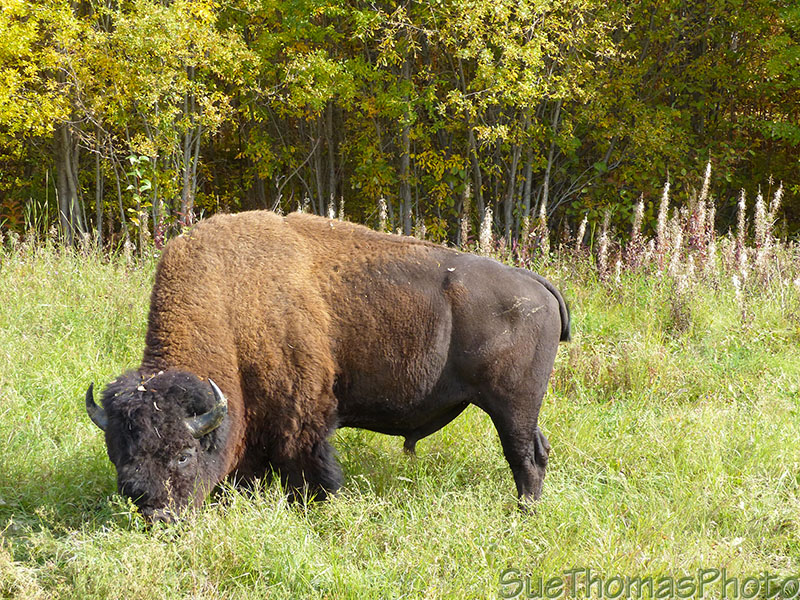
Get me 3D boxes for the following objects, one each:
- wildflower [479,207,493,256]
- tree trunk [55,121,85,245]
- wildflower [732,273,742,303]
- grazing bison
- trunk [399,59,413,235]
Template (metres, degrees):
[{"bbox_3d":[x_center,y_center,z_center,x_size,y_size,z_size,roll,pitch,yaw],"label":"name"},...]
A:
[{"bbox_3d":[0.793,-0.635,28.500,0.130,0.470,0.130,0,5,0],"label":"wildflower"},{"bbox_3d":[-3.441,-1.223,32.000,0.300,1.320,0.260,0,5,0],"label":"tree trunk"},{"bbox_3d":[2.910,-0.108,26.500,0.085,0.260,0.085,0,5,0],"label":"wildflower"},{"bbox_3d":[-0.402,0.357,17.300,2.750,1.760,1.000,-2,5,-23],"label":"grazing bison"},{"bbox_3d":[0.058,-1.623,32.500,0.130,1.900,0.130,0,5,0],"label":"trunk"}]

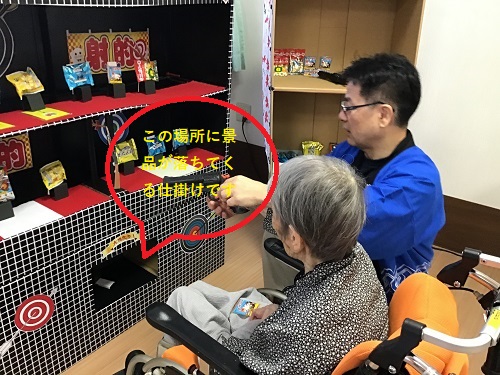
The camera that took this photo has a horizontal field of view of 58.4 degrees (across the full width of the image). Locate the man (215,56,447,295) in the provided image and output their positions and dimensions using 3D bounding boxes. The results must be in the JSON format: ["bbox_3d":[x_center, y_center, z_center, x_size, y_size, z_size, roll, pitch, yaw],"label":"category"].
[{"bbox_3d":[0.269,0.174,1.470,0.760,1.190,0.520,12,24,21],"label":"man"}]

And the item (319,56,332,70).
[{"bbox_3d":[0.401,-0.656,2.370,0.062,0.076,0.022,0,18,2],"label":"item"}]

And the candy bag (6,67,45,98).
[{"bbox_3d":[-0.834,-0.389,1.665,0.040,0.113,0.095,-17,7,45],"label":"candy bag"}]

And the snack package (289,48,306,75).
[{"bbox_3d":[0.247,-0.650,2.320,0.087,0.134,0.035,0,18,2],"label":"snack package"}]

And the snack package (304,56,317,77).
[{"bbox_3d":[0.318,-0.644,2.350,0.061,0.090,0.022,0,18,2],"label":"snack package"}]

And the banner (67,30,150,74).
[{"bbox_3d":[-0.622,-0.611,2.012,0.020,0.178,0.410,18,30,35],"label":"banner"}]

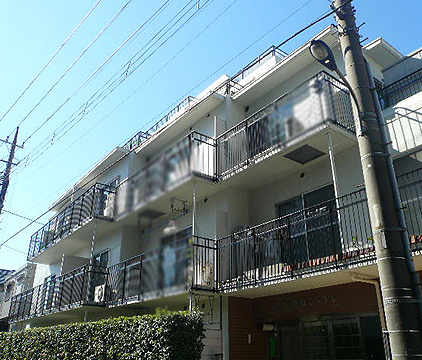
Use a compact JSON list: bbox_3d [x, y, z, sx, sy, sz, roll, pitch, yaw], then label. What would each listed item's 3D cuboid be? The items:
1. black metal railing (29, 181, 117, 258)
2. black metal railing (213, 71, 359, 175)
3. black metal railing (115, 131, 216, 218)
[{"bbox_3d":[-5.773,1.958,15.385,0.690,1.180,7.750,17,-29,-34],"label":"black metal railing"},{"bbox_3d":[1.553,-0.964,8.852,1.000,1.180,3.400,17,-29,-34],"label":"black metal railing"},{"bbox_3d":[-1.492,0.122,11.279,0.760,1.180,4.530,17,-29,-34],"label":"black metal railing"}]

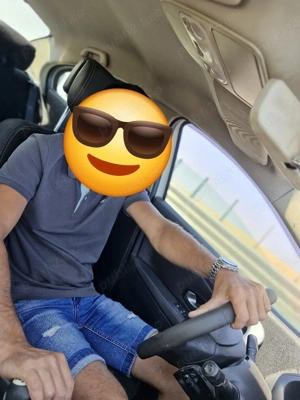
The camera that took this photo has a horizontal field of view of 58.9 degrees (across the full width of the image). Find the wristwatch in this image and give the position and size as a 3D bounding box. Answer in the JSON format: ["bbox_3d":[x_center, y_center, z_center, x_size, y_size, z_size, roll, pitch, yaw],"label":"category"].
[{"bbox_3d":[0.166,0.168,0.603,0.065,0.060,0.043,20,6,-30],"label":"wristwatch"}]

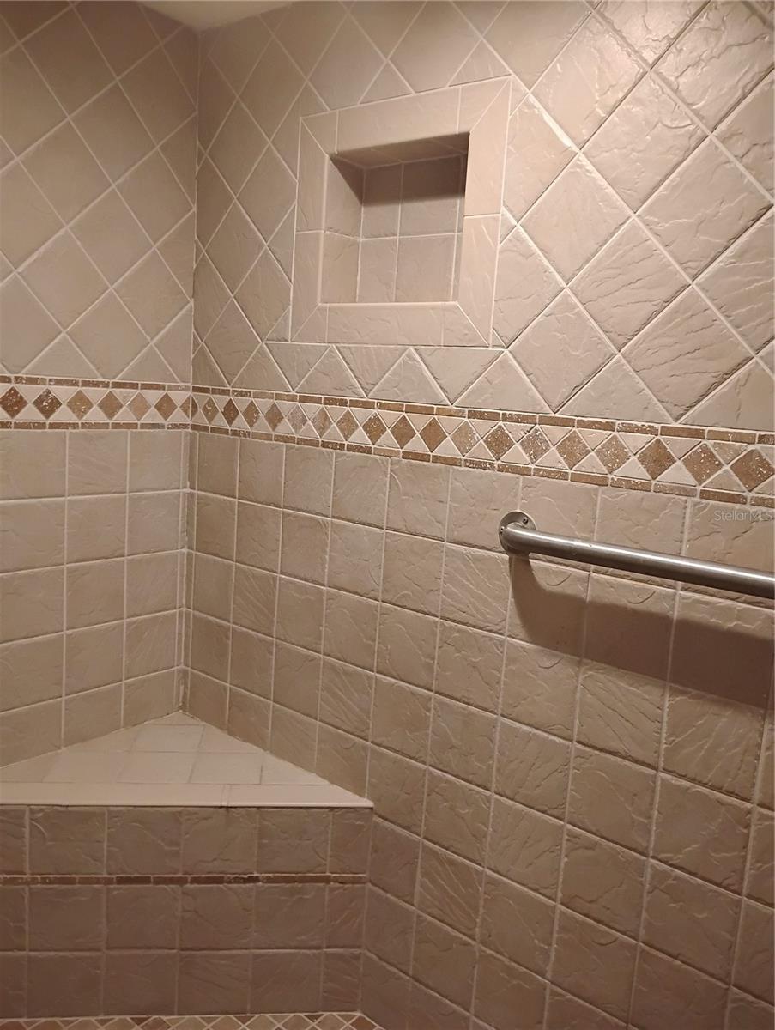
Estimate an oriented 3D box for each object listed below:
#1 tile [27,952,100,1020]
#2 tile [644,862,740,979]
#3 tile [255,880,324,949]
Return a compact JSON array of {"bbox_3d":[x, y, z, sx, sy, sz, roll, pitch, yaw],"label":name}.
[{"bbox_3d":[-0.696,1.015,1.804,0.152,0.149,0.010,3,8,-7],"label":"tile"},{"bbox_3d":[0.501,0.676,1.386,0.150,0.150,0.010,11,11,39],"label":"tile"},{"bbox_3d":[-0.212,0.870,1.812,0.151,0.151,0.012,3,8,-7],"label":"tile"}]

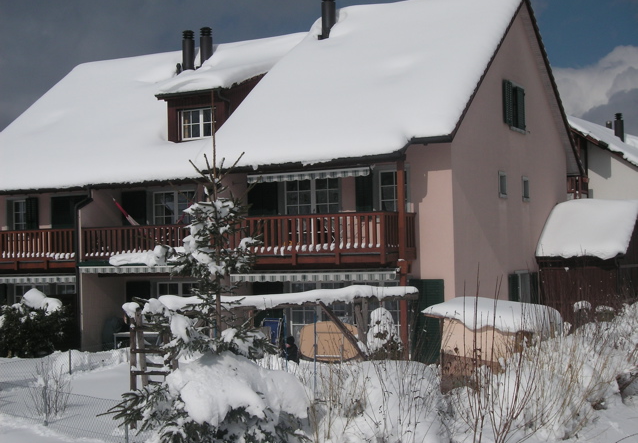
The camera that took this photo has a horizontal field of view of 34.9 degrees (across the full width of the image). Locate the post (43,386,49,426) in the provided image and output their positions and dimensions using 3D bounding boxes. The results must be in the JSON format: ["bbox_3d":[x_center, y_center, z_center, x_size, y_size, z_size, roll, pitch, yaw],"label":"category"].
[{"bbox_3d":[-4.192,2.835,15.543,0.054,0.634,0.054,-2,-2,26],"label":"post"}]

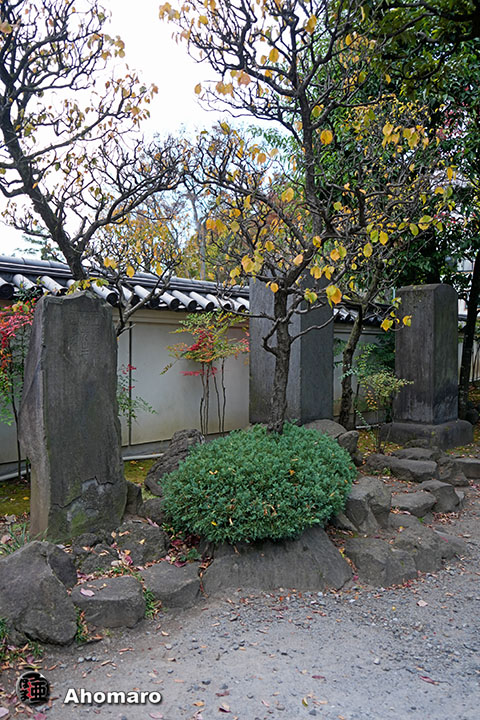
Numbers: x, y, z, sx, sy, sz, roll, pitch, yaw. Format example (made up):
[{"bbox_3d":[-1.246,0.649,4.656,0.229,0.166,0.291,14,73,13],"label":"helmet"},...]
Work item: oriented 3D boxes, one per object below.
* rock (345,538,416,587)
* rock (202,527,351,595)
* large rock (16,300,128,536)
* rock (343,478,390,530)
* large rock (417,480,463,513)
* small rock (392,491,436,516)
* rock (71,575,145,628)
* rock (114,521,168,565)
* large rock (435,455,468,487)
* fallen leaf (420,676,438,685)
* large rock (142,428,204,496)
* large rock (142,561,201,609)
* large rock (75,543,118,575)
[{"bbox_3d":[0.910,1.296,3.947,0.390,0.230,0.360,0,1,-31],"label":"rock"},{"bbox_3d":[0.243,1.284,3.998,0.940,0.320,0.520,0,1,-5],"label":"rock"},{"bbox_3d":[-1.124,0.334,4.060,0.360,1.590,0.600,1,1,41],"label":"large rock"},{"bbox_3d":[1.020,1.139,4.845,0.380,0.380,0.360,0,1,-23],"label":"rock"},{"bbox_3d":[1.910,1.278,5.737,0.360,0.240,0.340,-1,1,-37],"label":"large rock"},{"bbox_3d":[1.520,1.240,5.246,0.380,0.150,0.340,0,1,-18],"label":"small rock"},{"bbox_3d":[-0.764,1.367,3.459,0.400,0.170,0.360,0,1,-10],"label":"rock"},{"bbox_3d":[-0.575,1.061,3.554,0.300,0.210,0.270,0,1,-30],"label":"rock"},{"bbox_3d":[2.430,1.263,6.937,0.360,0.300,0.340,-1,1,-37],"label":"large rock"},{"bbox_3d":[0.866,1.456,2.741,0.080,0.012,0.032,1,1,37],"label":"fallen leaf"},{"bbox_3d":[-0.574,0.893,5.513,0.540,0.620,0.450,0,1,-15],"label":"large rock"},{"bbox_3d":[-0.426,1.374,3.680,0.330,0.170,0.300,0,1,-28],"label":"large rock"},{"bbox_3d":[-0.921,1.276,3.878,0.270,0.160,0.270,0,1,-15],"label":"large rock"}]

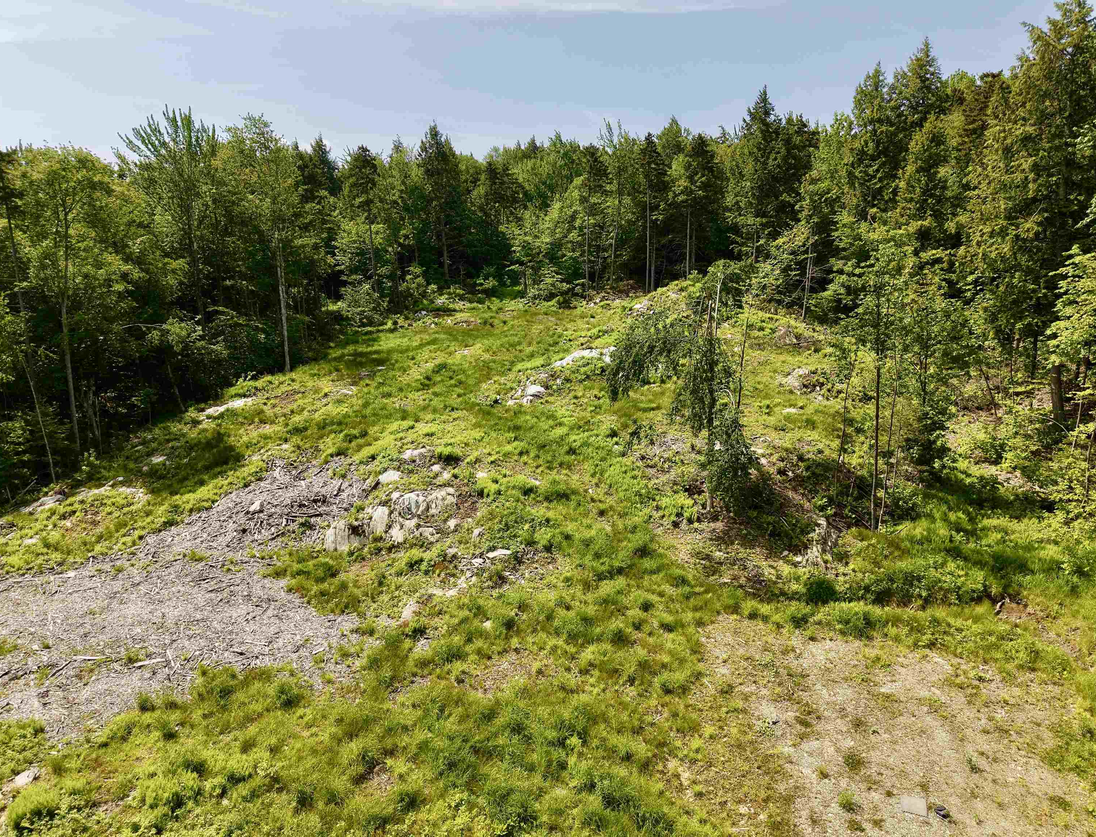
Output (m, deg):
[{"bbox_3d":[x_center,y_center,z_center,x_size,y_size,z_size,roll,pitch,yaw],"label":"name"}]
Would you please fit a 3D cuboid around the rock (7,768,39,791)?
[{"bbox_3d":[-10.862,7.464,16.000,0.630,0.260,0.500,-7,12,-36],"label":"rock"}]

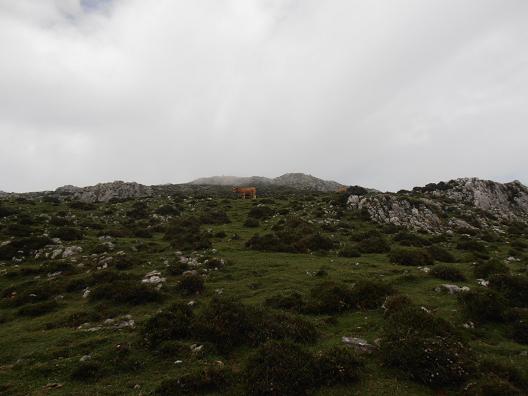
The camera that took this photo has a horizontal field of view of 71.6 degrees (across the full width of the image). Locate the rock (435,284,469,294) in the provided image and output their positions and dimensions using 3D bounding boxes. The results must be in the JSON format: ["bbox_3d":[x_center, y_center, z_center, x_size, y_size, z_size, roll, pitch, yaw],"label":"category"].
[{"bbox_3d":[2.912,1.402,5.663,0.526,0.113,0.342,0,-4,0],"label":"rock"}]

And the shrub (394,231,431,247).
[{"bbox_3d":[4.530,1.220,11.168,1.098,0.457,0.933,0,-4,0],"label":"shrub"}]

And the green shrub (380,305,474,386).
[{"bbox_3d":[1.457,1.259,3.305,0.786,0.586,0.628,0,-4,0],"label":"green shrub"}]

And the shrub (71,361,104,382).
[{"bbox_3d":[-1.546,1.521,3.214,0.258,0.149,0.220,0,-4,0],"label":"shrub"}]

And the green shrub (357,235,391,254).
[{"bbox_3d":[2.671,1.123,8.951,0.804,0.459,0.643,0,-4,0],"label":"green shrub"}]

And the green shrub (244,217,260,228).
[{"bbox_3d":[-0.433,0.925,13.823,0.602,0.452,0.512,0,-4,0],"label":"green shrub"}]

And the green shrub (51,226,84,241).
[{"bbox_3d":[-6.588,1.176,12.274,1.140,0.441,0.969,0,-4,0],"label":"green shrub"}]

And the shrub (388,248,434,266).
[{"bbox_3d":[3.483,1.383,8.645,1.086,0.382,0.923,0,-4,0],"label":"shrub"}]

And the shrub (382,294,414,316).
[{"bbox_3d":[1.735,1.370,4.734,0.394,0.240,0.315,0,-4,0],"label":"shrub"}]

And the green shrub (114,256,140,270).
[{"bbox_3d":[-3.005,1.430,8.059,0.572,0.284,0.486,0,-4,0],"label":"green shrub"}]

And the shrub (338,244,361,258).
[{"bbox_3d":[1.950,1.212,8.360,0.492,0.299,0.394,0,-4,0],"label":"shrub"}]

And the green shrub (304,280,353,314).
[{"bbox_3d":[0.853,1.319,4.875,0.617,0.415,0.525,0,-4,0],"label":"green shrub"}]

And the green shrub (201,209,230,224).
[{"bbox_3d":[-2.001,0.766,15.148,1.214,0.658,1.032,0,-4,0],"label":"green shrub"}]

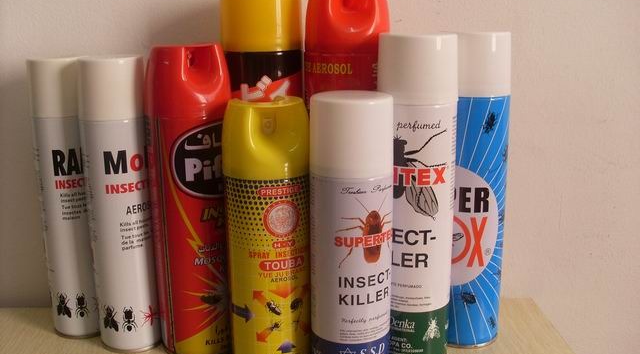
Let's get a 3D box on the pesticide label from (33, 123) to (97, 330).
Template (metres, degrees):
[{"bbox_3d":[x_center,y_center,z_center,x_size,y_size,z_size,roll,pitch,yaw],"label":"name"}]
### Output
[{"bbox_3d":[-0.233,0.044,0.666,0.053,0.207,0.053,9,16,37],"label":"pesticide label"}]

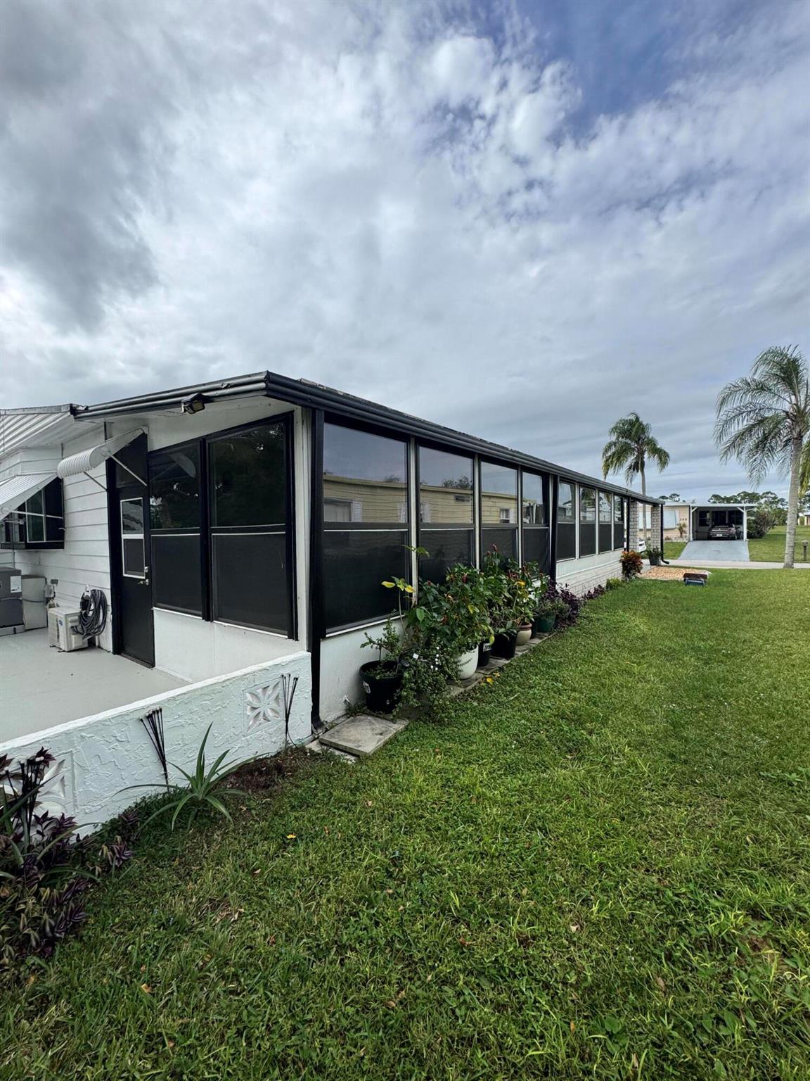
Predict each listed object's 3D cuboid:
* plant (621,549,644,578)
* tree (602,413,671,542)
[{"bbox_3d":[5.820,0.623,11.200,0.600,0.770,0.580,-1,1,0],"label":"plant"},{"bbox_3d":[16.143,-4.301,30.500,4.500,9.100,4.500,-1,1,0],"label":"tree"}]

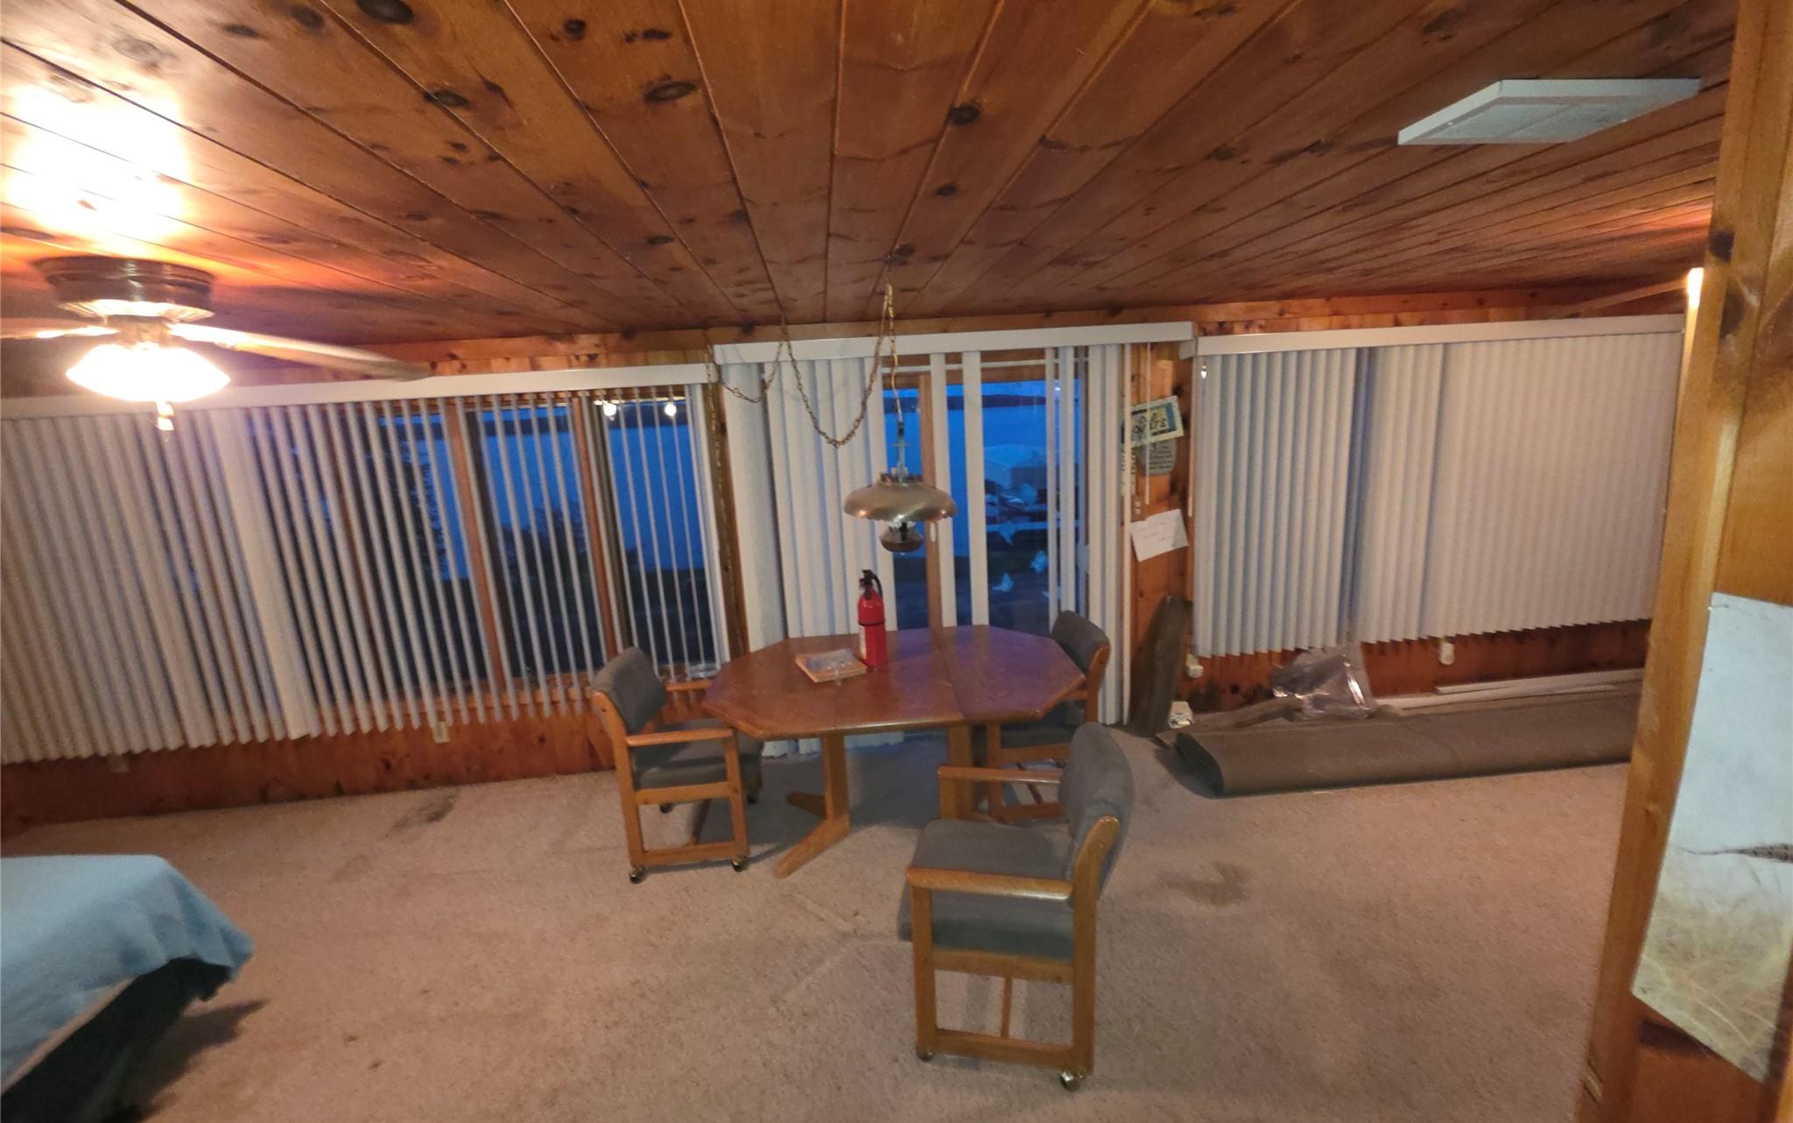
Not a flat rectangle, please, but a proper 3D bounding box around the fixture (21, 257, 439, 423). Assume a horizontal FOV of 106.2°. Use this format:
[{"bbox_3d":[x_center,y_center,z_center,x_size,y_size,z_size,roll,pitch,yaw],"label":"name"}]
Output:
[{"bbox_3d":[-2.103,-0.593,1.885,1.320,0.430,1.320,-4,11,-5],"label":"fixture"}]

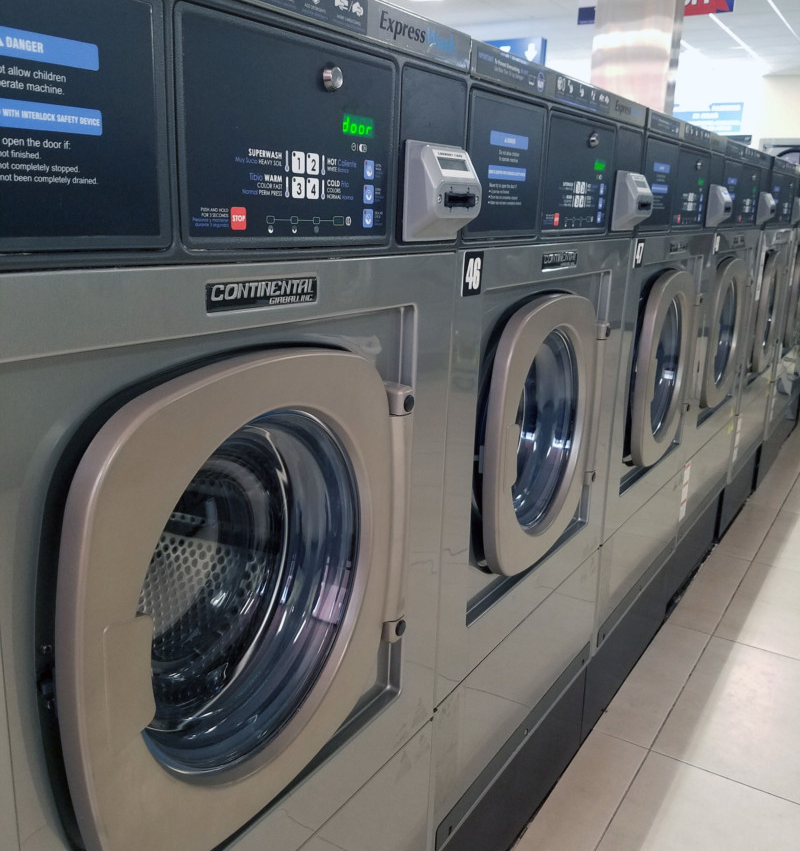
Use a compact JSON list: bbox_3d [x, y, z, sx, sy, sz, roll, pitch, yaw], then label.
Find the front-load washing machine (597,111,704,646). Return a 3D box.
[{"bbox_3d":[0.321,-0.168,2.063,0.760,1.117,0.691,11,18,31],"label":"front-load washing machine"}]

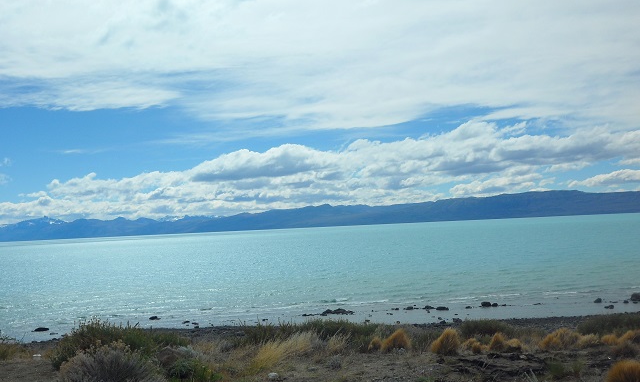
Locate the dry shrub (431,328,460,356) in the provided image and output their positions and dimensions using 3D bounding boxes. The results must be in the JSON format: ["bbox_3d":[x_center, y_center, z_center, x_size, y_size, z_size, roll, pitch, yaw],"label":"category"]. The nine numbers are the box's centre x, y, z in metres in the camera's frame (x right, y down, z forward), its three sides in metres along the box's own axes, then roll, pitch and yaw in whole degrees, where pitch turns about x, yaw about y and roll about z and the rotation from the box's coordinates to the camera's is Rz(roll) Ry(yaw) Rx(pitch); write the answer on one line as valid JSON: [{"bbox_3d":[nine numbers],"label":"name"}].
[{"bbox_3d":[1.908,2.288,10.400,0.450,0.420,0.430,-3,-3,0],"label":"dry shrub"}]

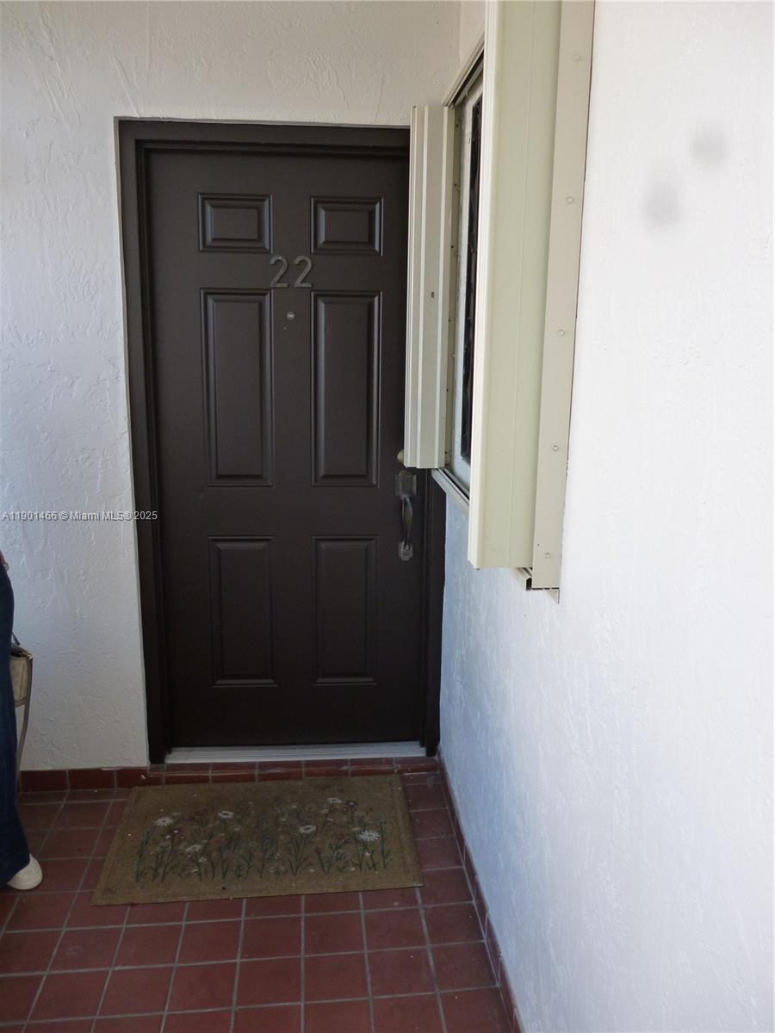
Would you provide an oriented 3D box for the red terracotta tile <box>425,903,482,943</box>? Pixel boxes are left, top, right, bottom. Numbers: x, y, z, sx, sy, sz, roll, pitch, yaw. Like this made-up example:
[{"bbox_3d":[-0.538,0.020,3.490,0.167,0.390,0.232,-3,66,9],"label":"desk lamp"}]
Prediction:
[{"bbox_3d":[0.175,1.096,2.236,0.148,0.013,0.143,-1,13,-6],"label":"red terracotta tile"}]

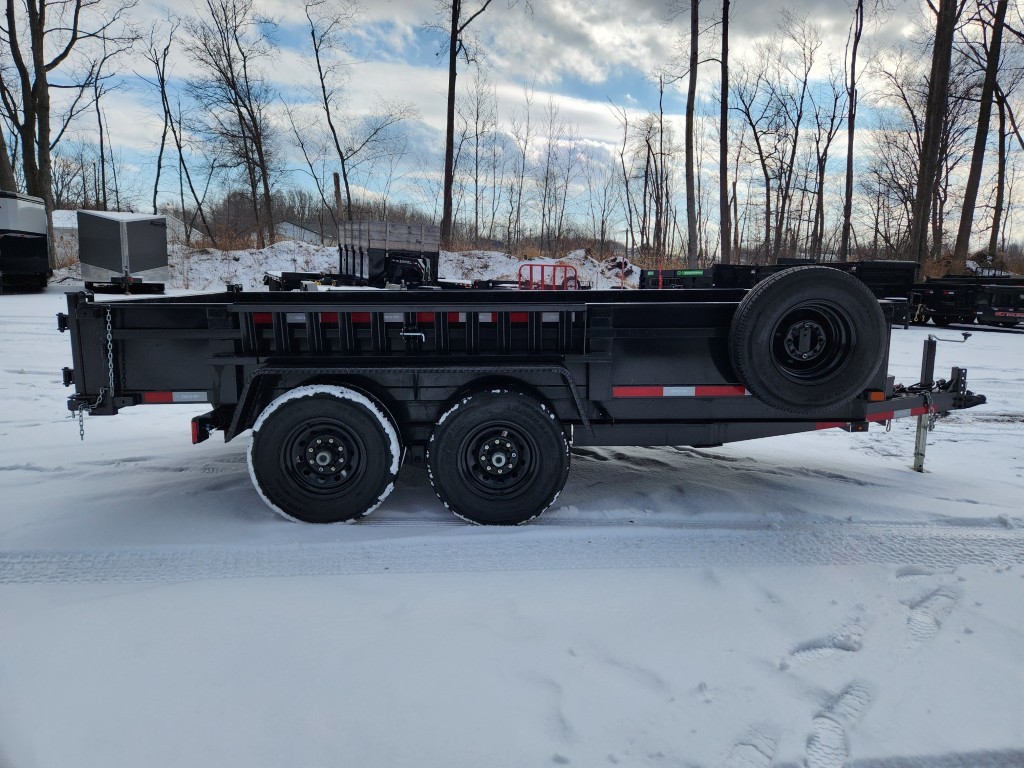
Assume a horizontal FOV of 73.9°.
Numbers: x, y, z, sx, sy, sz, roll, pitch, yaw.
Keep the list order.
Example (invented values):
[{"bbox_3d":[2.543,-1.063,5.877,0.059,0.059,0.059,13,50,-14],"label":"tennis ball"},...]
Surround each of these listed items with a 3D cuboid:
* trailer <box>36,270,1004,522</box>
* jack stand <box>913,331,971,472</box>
[{"bbox_3d":[0.545,-0.110,4.857,5.969,1.409,2.676,-1,9,-2],"label":"trailer"},{"bbox_3d":[3.188,0.147,5.046,0.353,1.040,0.121,-1,9,-2],"label":"jack stand"}]

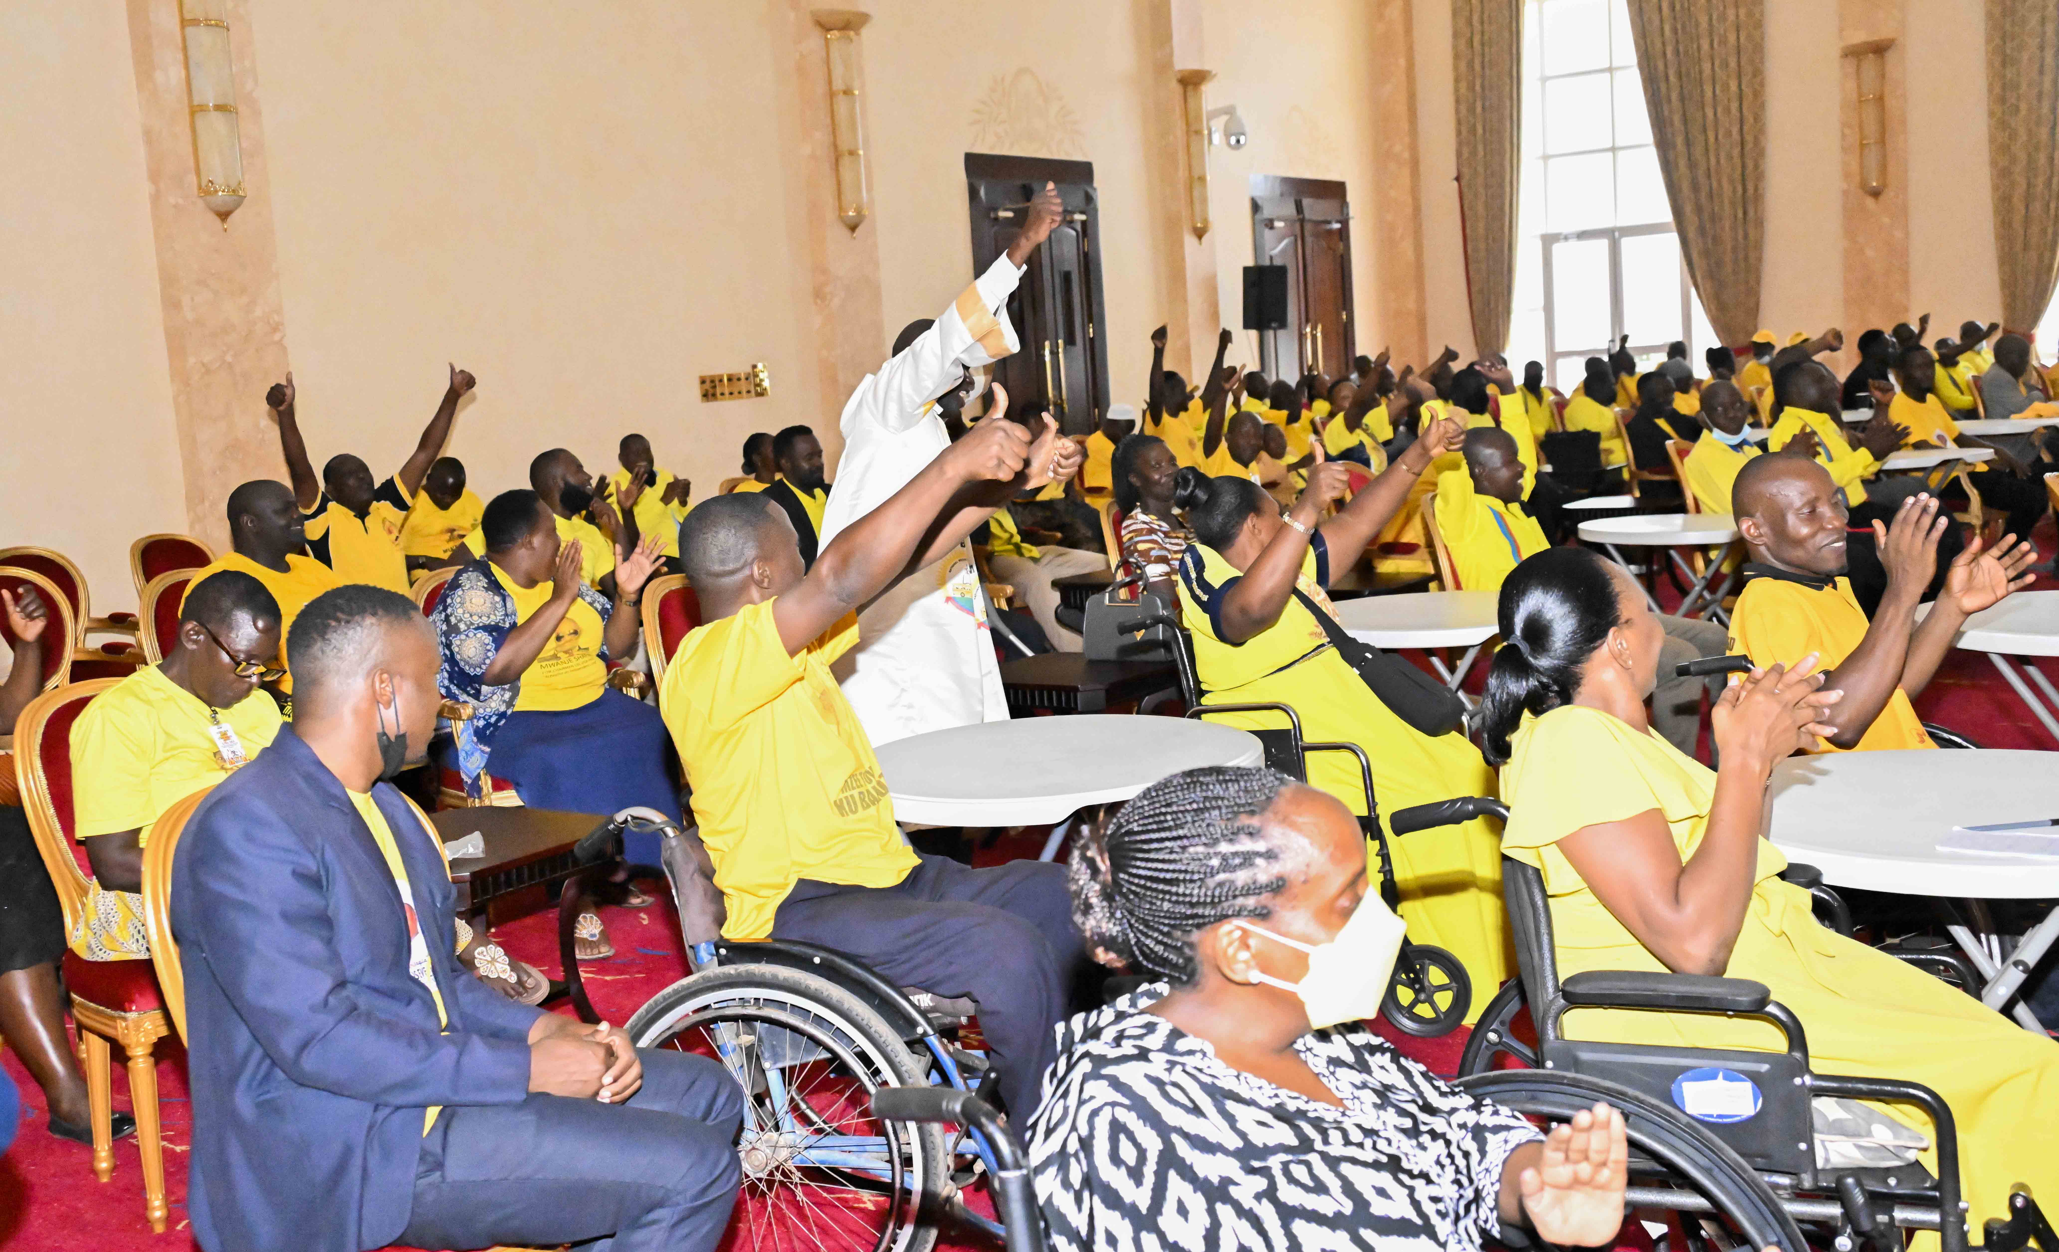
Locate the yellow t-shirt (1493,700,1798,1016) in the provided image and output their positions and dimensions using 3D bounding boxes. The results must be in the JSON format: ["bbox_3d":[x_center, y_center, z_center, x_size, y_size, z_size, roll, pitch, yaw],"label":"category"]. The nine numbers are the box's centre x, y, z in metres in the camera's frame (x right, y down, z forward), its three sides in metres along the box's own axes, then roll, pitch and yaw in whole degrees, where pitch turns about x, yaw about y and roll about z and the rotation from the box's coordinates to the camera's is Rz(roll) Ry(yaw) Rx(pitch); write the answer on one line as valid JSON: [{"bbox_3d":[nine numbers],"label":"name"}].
[{"bbox_3d":[0.803,0.304,2.700,0.340,0.410,0.430,-2,7,16],"label":"yellow t-shirt"}]

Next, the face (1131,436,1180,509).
[{"bbox_3d":[0.397,-0.486,6.550,0.145,0.215,0.145,-11,10,-43],"label":"face"}]

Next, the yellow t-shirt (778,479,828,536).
[{"bbox_3d":[-0.841,-0.246,7.500,0.280,0.580,0.460,0,8,28],"label":"yellow t-shirt"}]

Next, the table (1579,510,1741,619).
[{"bbox_3d":[2.487,-0.019,7.716,0.800,0.740,0.800,0,8,32],"label":"table"}]

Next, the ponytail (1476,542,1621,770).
[{"bbox_3d":[0.751,0.042,2.970,0.230,0.290,0.180,-9,9,-30],"label":"ponytail"}]

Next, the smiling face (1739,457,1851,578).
[{"bbox_3d":[1.438,-0.203,3.870,0.170,0.235,0.200,-11,10,-38],"label":"smiling face"}]

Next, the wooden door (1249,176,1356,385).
[{"bbox_3d":[2.648,-2.668,19.294,0.150,2.960,1.900,1,9,33],"label":"wooden door"}]

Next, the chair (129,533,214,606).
[{"bbox_3d":[-3.571,0.111,8.900,0.580,1.020,0.540,0,8,32],"label":"chair"}]

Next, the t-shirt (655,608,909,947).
[{"bbox_3d":[-0.434,0.256,3.720,0.340,0.600,0.480,-1,8,21],"label":"t-shirt"}]

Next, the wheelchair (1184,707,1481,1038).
[{"bbox_3d":[0.618,0.421,4.804,0.980,0.910,0.640,-1,8,21],"label":"wheelchair"}]

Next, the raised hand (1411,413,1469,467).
[{"bbox_3d":[0.998,-0.461,5.000,0.130,0.140,0.100,-5,7,-5],"label":"raised hand"}]

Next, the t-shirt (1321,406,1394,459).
[{"bbox_3d":[1.829,-1.007,11.500,0.280,0.510,0.440,3,10,45],"label":"t-shirt"}]

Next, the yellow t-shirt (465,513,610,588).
[{"bbox_3d":[-1.635,-0.118,6.850,0.470,0.560,0.290,-10,9,-38],"label":"yellow t-shirt"}]

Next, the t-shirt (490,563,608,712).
[{"bbox_3d":[-1.384,0.036,5.800,0.290,0.460,0.420,2,9,38],"label":"t-shirt"}]

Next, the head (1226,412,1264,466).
[{"bbox_3d":[0.887,-0.771,8.500,0.160,0.240,0.200,-7,8,-21],"label":"head"}]

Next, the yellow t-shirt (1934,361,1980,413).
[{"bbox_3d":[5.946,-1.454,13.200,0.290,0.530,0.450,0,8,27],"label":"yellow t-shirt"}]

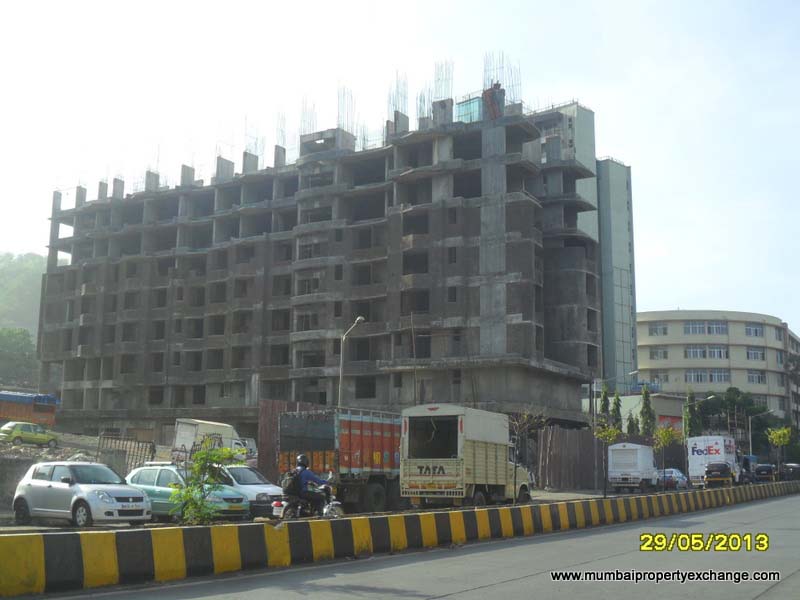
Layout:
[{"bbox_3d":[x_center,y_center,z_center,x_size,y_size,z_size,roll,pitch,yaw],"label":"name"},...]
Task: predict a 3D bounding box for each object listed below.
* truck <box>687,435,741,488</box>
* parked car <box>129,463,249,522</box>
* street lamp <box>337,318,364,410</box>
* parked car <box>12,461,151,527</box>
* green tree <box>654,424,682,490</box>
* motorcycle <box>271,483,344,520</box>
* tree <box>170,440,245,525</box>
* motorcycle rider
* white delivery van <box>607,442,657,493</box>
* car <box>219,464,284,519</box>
[{"bbox_3d":[19.175,9.938,62.000,2.100,3.000,5.000,-5,-12,29],"label":"truck"},{"bbox_3d":[-5.600,5.117,26.719,3.680,1.530,1.660,-8,-13,37],"label":"parked car"},{"bbox_3d":[-2.122,4.593,43.148,1.250,7.900,0.250,-6,-12,30],"label":"street lamp"},{"bbox_3d":[-7.770,4.773,24.901,3.730,1.520,1.710,-7,-12,35],"label":"parked car"},{"bbox_3d":[7.971,4.708,30.300,0.880,2.000,0.850,-2,-10,14],"label":"green tree"},{"bbox_3d":[-1.846,4.183,20.400,0.750,1.120,2.080,-7,-12,33],"label":"motorcycle"},{"bbox_3d":[-2.455,2.315,12.900,0.930,1.060,0.850,0,-10,0],"label":"tree"},{"bbox_3d":[-1.833,3.808,20.600,0.580,1.300,0.800,-7,-12,33],"label":"motorcycle rider"},{"bbox_3d":[13.231,9.499,57.500,1.800,2.720,4.600,-5,-11,28],"label":"white delivery van"},{"bbox_3d":[-4.800,5.618,29.677,3.650,1.500,1.620,-7,-12,34],"label":"car"}]

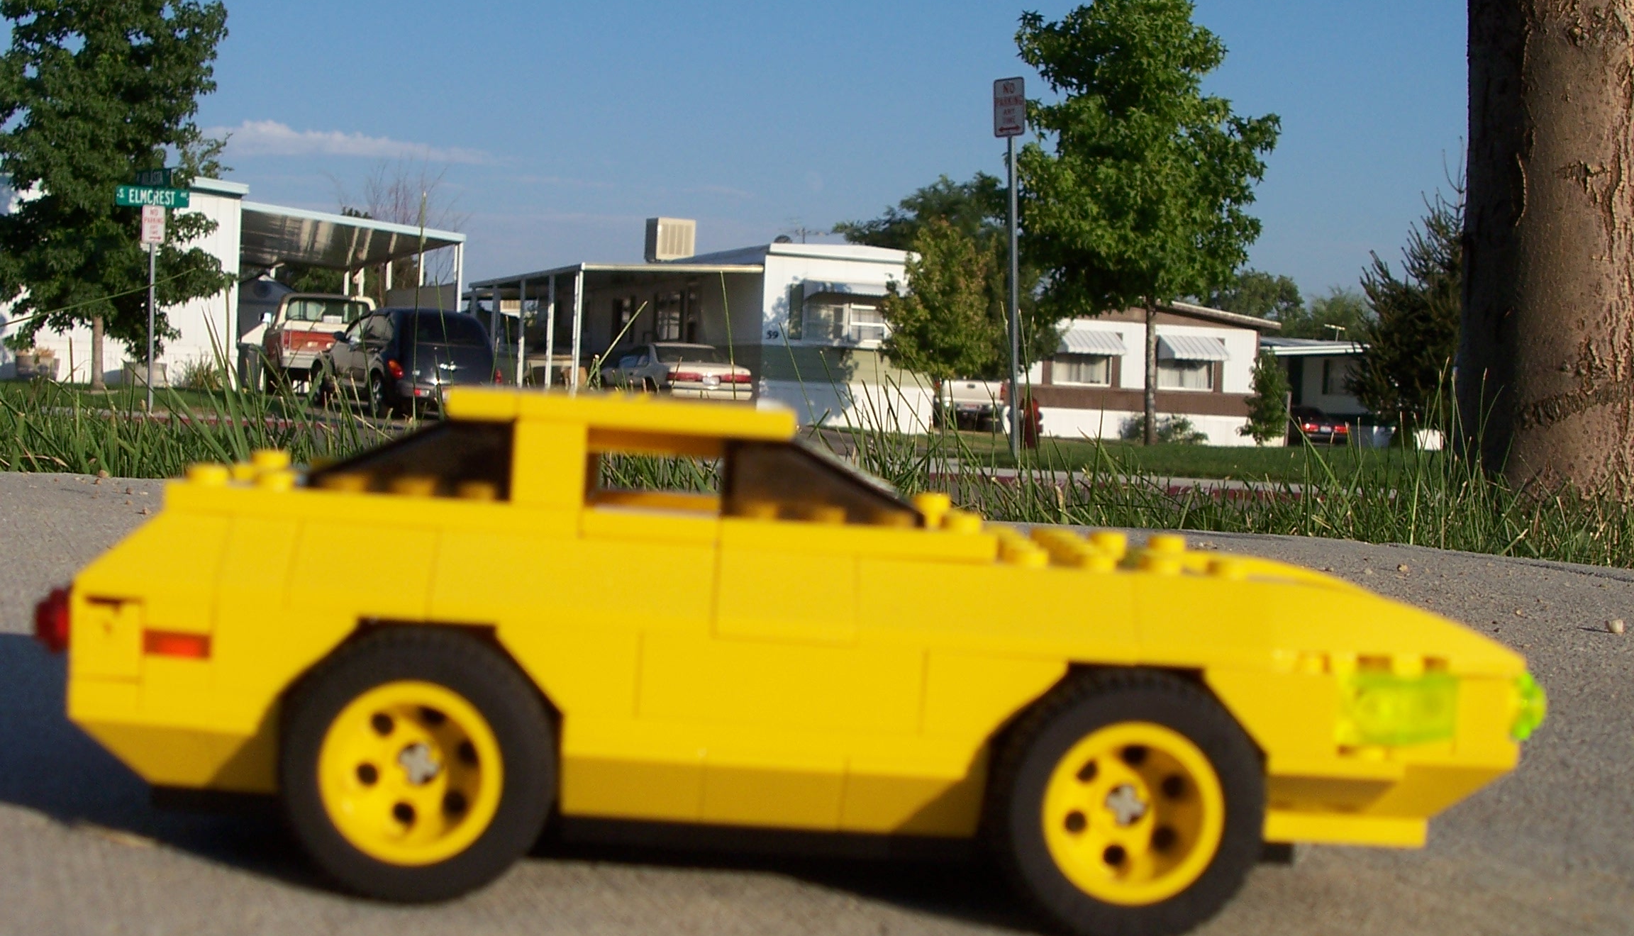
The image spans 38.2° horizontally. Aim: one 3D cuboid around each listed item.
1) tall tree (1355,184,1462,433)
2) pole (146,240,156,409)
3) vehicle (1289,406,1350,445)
[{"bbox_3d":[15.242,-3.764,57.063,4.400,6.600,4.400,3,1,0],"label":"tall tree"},{"bbox_3d":[-8.174,-1.859,29.000,0.060,2.400,0.060,1,2,-16],"label":"pole"},{"bbox_3d":[15.067,-1.271,75.166,1.730,1.400,4.500,2,1,-17],"label":"vehicle"}]

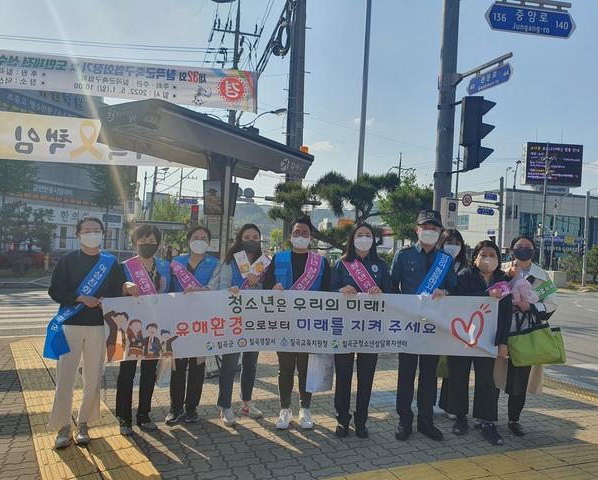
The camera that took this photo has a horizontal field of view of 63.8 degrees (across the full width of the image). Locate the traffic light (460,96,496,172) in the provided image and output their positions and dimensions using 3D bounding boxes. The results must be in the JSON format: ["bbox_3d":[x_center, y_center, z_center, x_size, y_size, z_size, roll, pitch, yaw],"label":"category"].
[{"bbox_3d":[2.602,-1.528,6.950,0.400,1.040,0.355,3,0,4],"label":"traffic light"}]

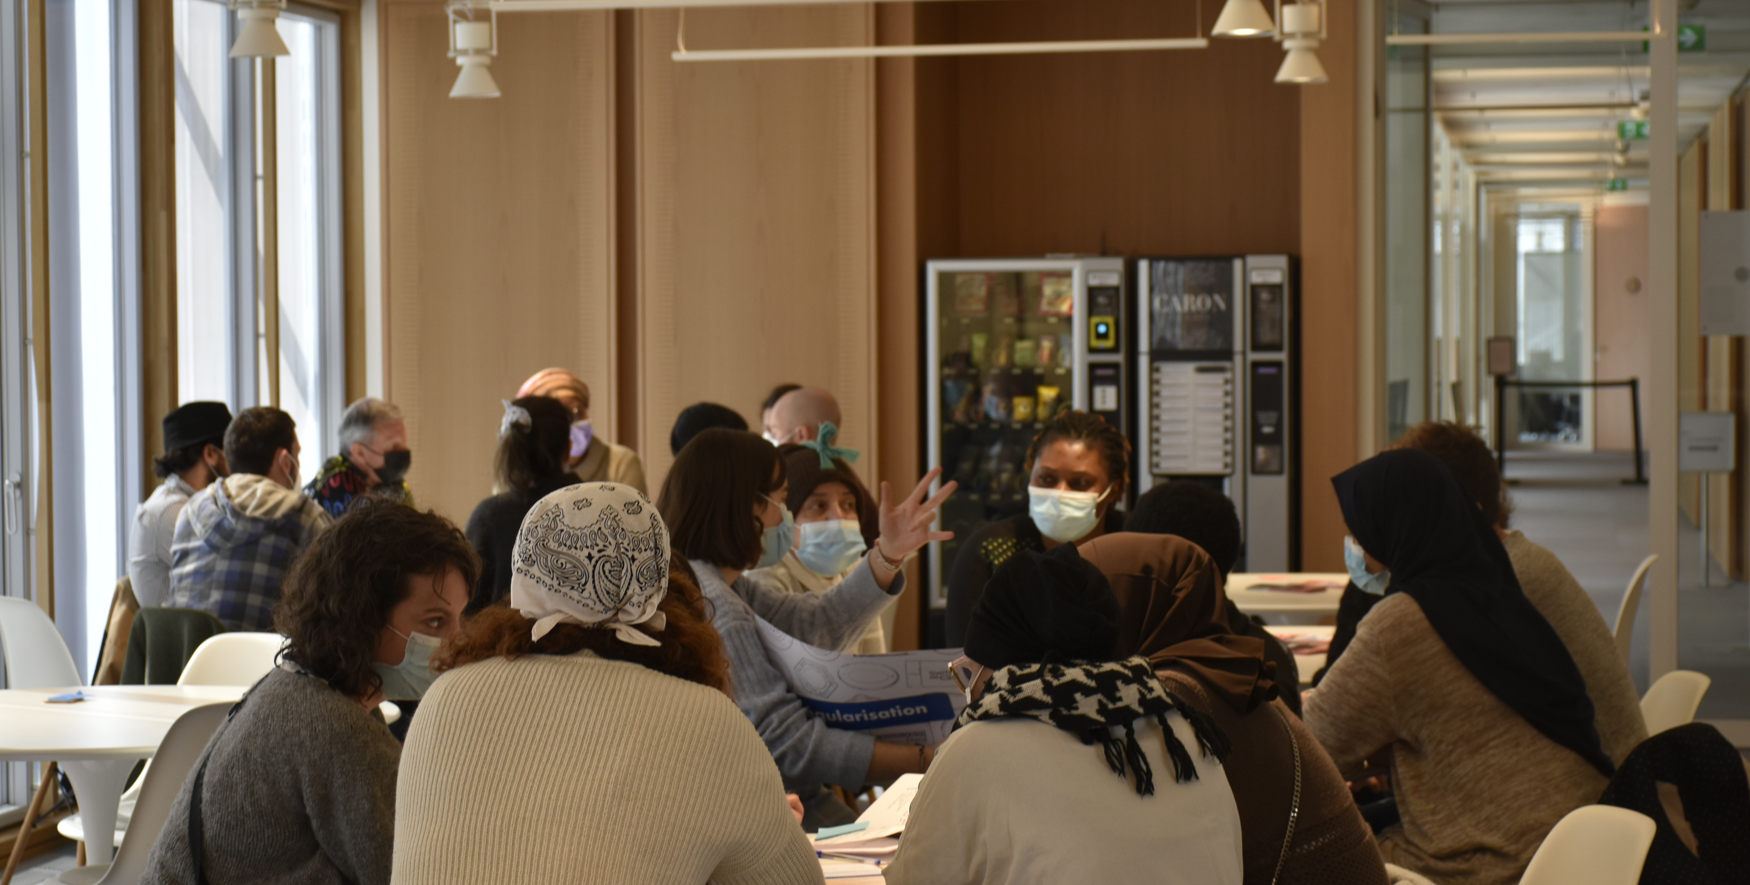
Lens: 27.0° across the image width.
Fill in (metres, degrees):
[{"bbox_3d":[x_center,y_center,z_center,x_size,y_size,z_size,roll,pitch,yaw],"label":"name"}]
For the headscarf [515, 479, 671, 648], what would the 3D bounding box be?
[{"bbox_3d":[-0.341,0.143,4.380,0.190,0.185,0.215,-1,2,-9],"label":"headscarf"}]

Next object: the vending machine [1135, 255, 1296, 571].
[{"bbox_3d":[1.305,0.156,13.709,0.553,1.700,0.720,0,2,11],"label":"vending machine"}]

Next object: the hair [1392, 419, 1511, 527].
[{"bbox_3d":[1.048,0.065,6.680,0.220,0.220,0.190,-1,2,-16],"label":"hair"}]

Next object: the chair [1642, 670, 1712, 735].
[{"bbox_3d":[1.251,0.844,6.727,0.540,0.830,0.465,-1,2,-16],"label":"chair"}]

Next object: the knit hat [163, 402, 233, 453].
[{"bbox_3d":[-1.829,-0.041,9.850,0.200,0.138,0.180,-2,3,-33],"label":"knit hat"}]

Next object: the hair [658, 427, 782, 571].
[{"bbox_3d":[-0.262,0.098,6.200,0.205,0.250,0.195,-1,2,-25],"label":"hair"}]

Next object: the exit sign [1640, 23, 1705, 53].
[{"bbox_3d":[3.044,-1.538,13.900,0.245,0.102,0.040,0,2,10],"label":"exit sign"}]

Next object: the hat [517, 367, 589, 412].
[{"bbox_3d":[-0.870,-0.137,9.850,0.220,0.140,0.190,1,2,41],"label":"hat"}]

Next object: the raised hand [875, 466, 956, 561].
[{"bbox_3d":[0.071,0.123,6.200,0.135,0.158,0.090,-1,2,-9],"label":"raised hand"}]

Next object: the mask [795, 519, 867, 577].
[{"bbox_3d":[-0.080,0.192,6.650,0.138,0.106,0.085,-1,2,-10],"label":"mask"}]

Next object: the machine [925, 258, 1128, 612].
[{"bbox_3d":[0.631,0.159,13.867,0.735,1.695,0.780,0,2,11],"label":"machine"}]

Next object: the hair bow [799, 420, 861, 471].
[{"bbox_3d":[-0.080,0.006,6.500,0.112,0.092,0.055,-1,2,-6],"label":"hair bow"}]

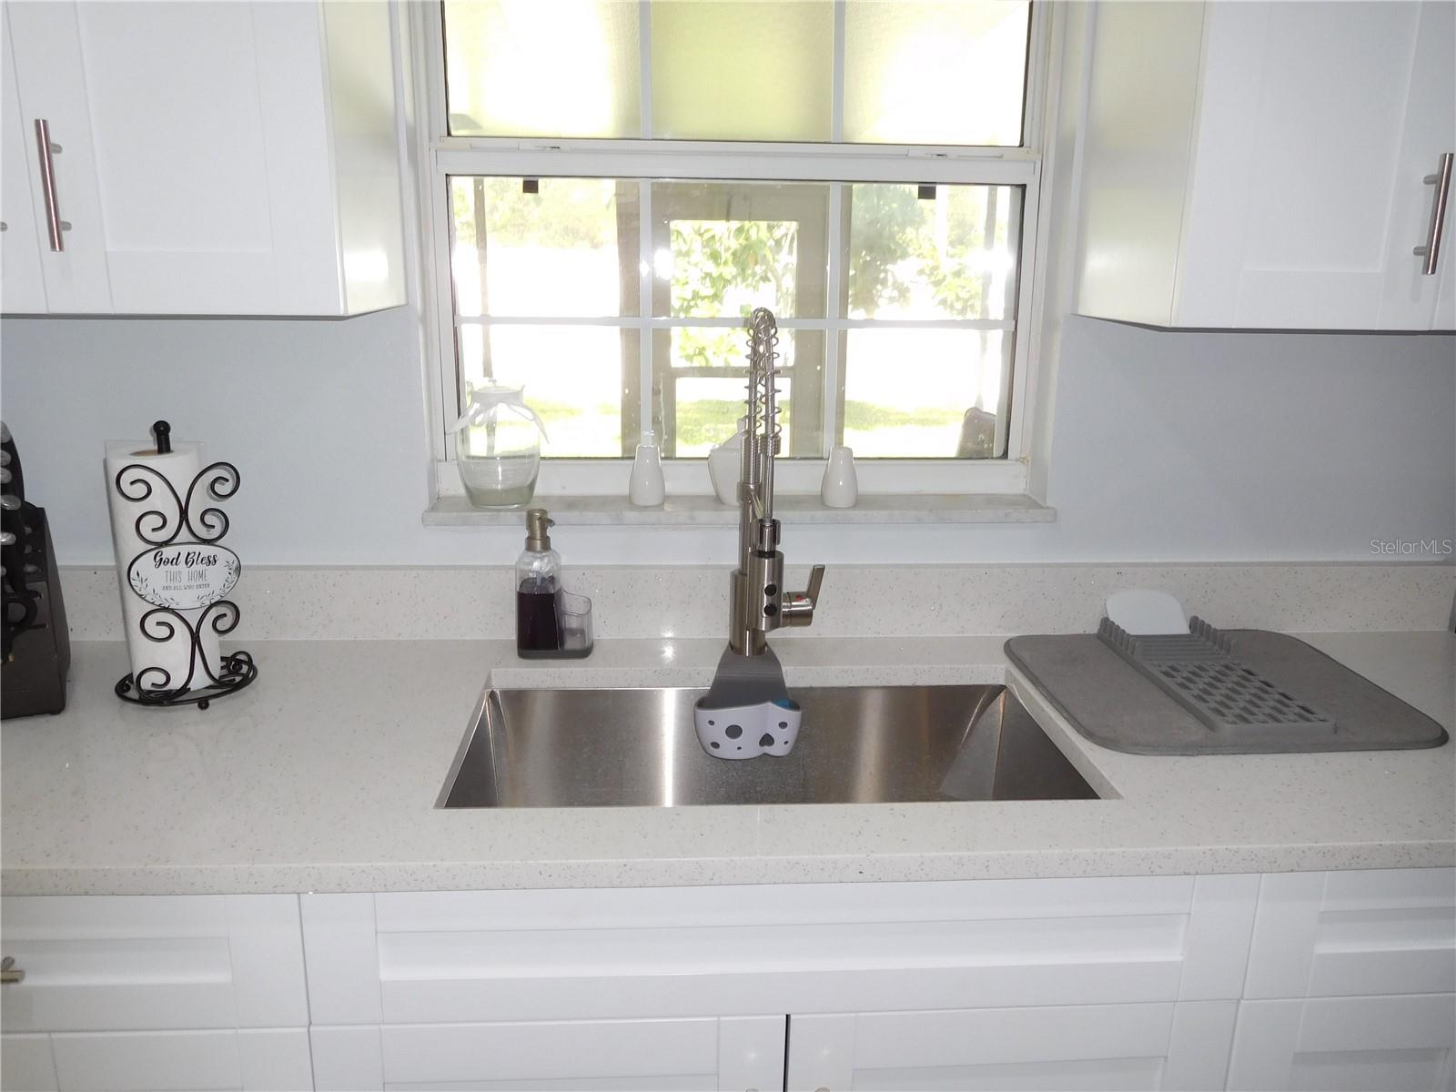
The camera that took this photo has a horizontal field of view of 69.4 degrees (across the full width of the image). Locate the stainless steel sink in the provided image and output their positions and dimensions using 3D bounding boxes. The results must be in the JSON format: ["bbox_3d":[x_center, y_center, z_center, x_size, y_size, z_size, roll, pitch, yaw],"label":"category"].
[{"bbox_3d":[0.041,0.336,1.275,0.717,0.225,0.411,0,14,-3],"label":"stainless steel sink"}]

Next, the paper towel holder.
[{"bbox_3d":[-0.686,0.015,1.297,0.162,0.341,0.162,-7,16,-27],"label":"paper towel holder"}]

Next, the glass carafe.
[{"bbox_3d":[-0.333,-0.148,1.530,0.137,0.172,0.127,0,14,-3],"label":"glass carafe"}]

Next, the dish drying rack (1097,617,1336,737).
[{"bbox_3d":[0.626,0.158,1.382,0.144,0.038,0.352,0,14,-3],"label":"dish drying rack"}]

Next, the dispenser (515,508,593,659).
[{"bbox_3d":[-0.242,0.046,1.464,0.105,0.211,0.066,0,14,-3],"label":"dispenser"}]

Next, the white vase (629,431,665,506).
[{"bbox_3d":[-0.119,-0.109,1.547,0.053,0.092,0.053,0,14,-3],"label":"white vase"}]

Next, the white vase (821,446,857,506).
[{"bbox_3d":[0.166,-0.104,1.548,0.054,0.088,0.054,0,14,-3],"label":"white vase"}]

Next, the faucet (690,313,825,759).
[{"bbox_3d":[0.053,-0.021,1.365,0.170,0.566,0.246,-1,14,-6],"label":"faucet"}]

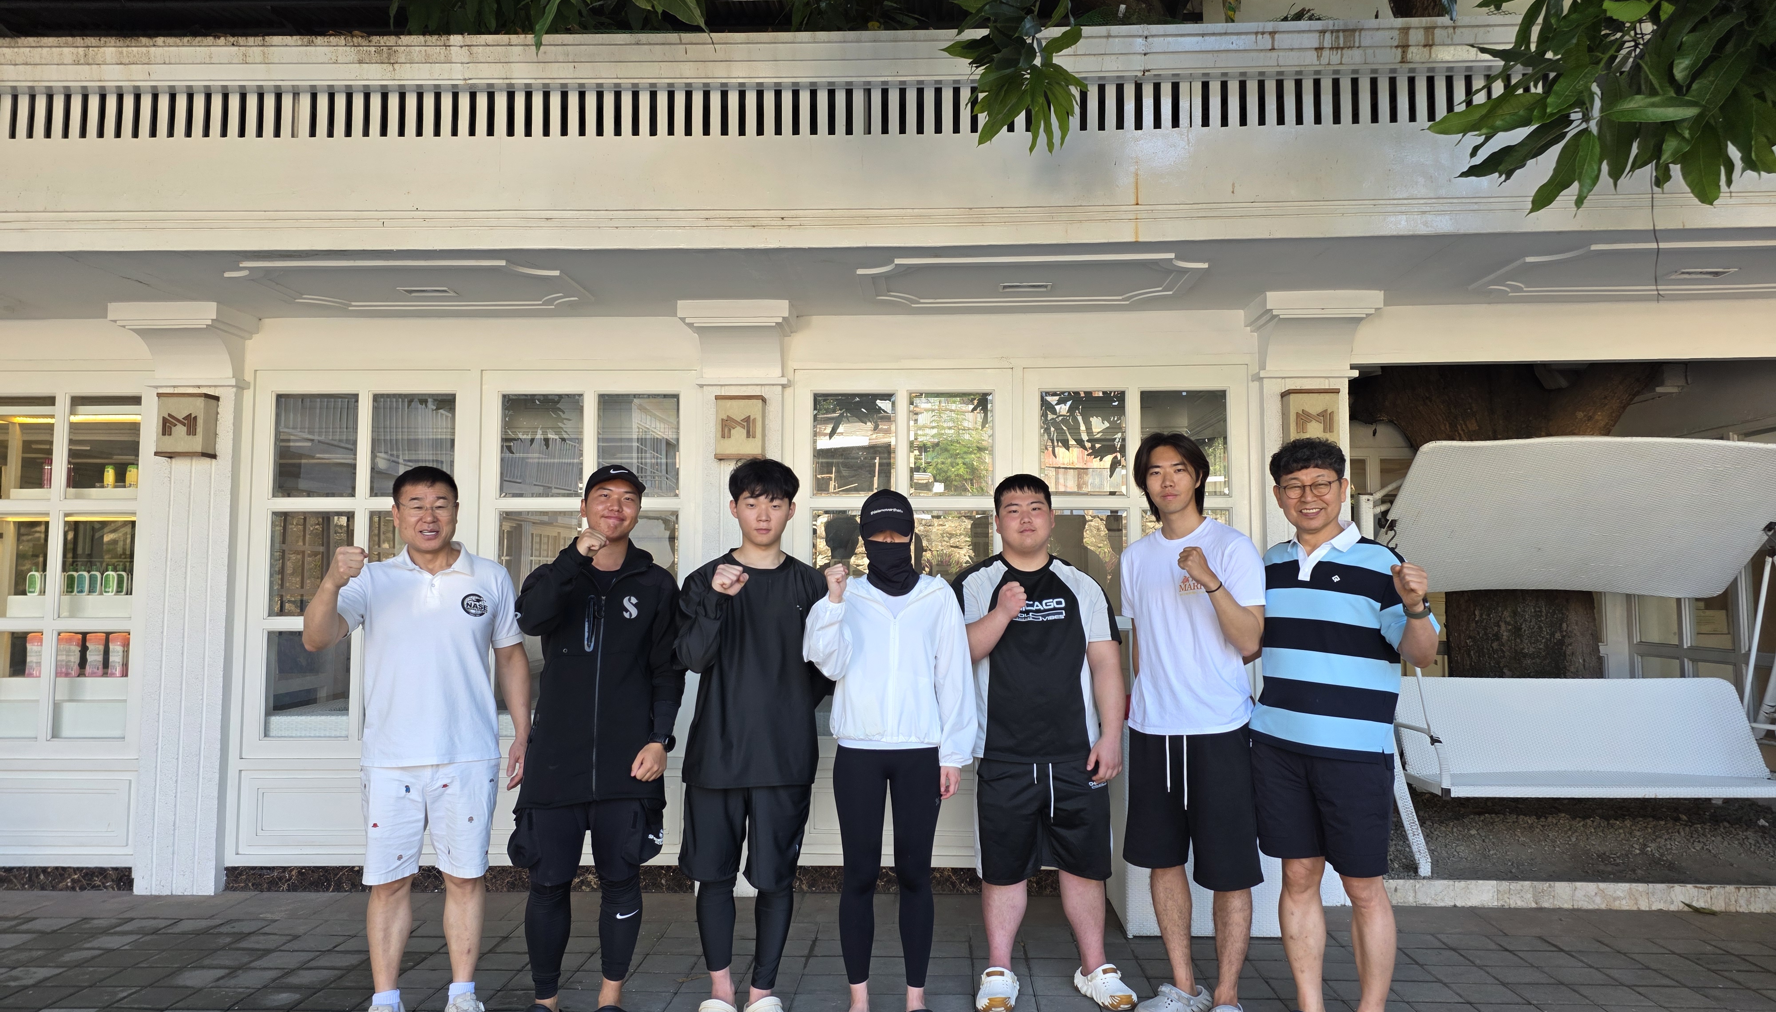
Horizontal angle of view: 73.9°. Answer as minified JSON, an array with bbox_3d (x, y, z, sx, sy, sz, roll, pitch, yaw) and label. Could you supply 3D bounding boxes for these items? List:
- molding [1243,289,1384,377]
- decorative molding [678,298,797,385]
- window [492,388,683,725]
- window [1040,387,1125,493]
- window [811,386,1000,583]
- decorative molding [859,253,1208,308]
[{"bbox_3d":[1.817,-0.709,5.013,0.485,0.333,0.305,0,-4,4],"label":"molding"},{"bbox_3d":[-0.659,-0.696,5.178,0.470,0.338,0.305,0,-4,2],"label":"decorative molding"},{"bbox_3d":[-1.345,0.262,5.284,0.835,1.570,0.080,0,-4,1],"label":"window"},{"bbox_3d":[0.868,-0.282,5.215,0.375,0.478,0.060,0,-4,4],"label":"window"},{"bbox_3d":[0.075,0.257,5.235,0.840,1.565,0.080,0,-4,4],"label":"window"},{"bbox_3d":[0.564,-0.875,4.735,1.338,0.040,0.780,0,-4,4],"label":"decorative molding"}]

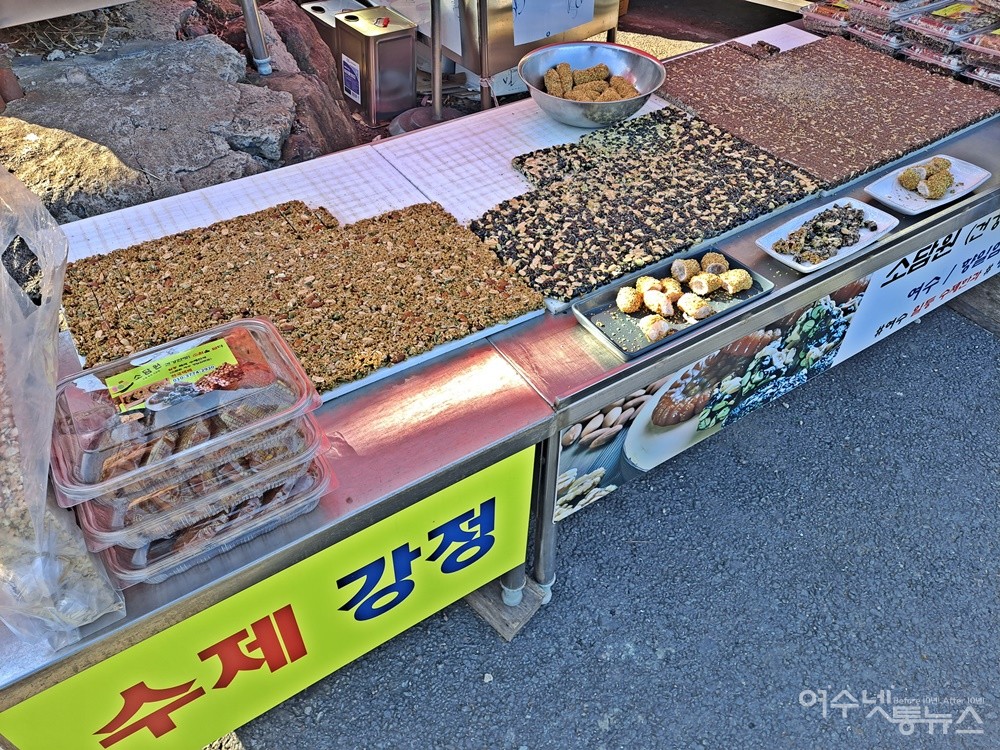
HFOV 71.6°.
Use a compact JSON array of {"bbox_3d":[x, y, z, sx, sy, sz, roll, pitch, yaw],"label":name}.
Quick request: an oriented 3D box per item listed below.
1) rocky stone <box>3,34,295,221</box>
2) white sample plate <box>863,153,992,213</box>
[{"bbox_3d":[-1.059,-0.638,2.103,0.806,0.446,0.792,-24,50,-23],"label":"rocky stone"},{"bbox_3d":[0.873,-0.391,1.409,0.281,0.025,0.108,-24,50,-23],"label":"white sample plate"}]

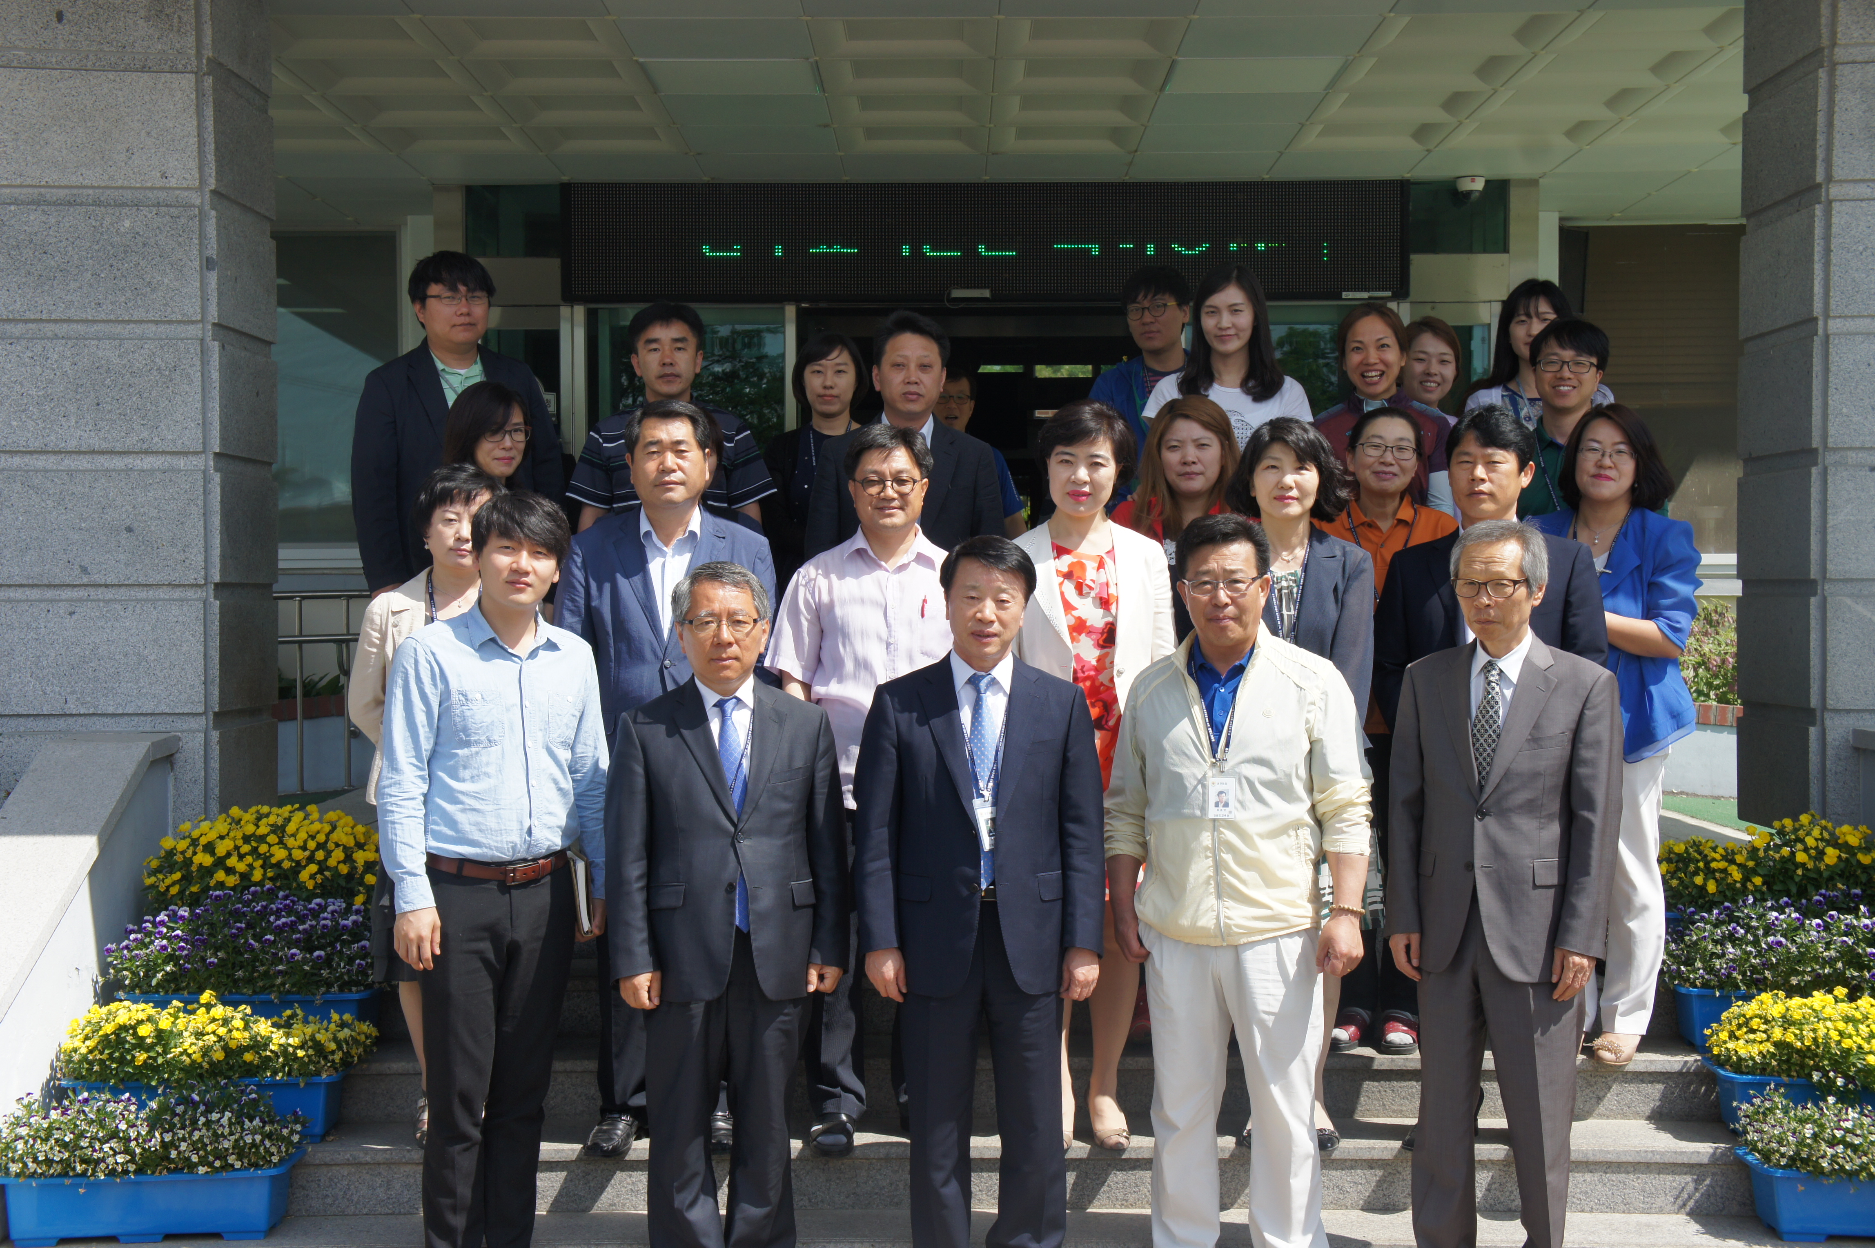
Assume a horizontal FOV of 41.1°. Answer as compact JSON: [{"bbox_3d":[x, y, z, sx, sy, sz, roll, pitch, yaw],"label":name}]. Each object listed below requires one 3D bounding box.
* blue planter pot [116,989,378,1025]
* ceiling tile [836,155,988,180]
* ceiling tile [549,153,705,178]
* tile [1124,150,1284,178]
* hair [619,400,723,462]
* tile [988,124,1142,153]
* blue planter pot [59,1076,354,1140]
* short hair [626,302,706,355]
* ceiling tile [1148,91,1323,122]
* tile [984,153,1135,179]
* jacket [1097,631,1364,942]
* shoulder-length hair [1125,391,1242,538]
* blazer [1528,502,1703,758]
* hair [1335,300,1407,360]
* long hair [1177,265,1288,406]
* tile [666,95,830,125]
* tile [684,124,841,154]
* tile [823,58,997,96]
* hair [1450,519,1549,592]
[{"bbox_3d":[-1.666,0.966,6.100,0.595,0.165,0.220,0,1,0],"label":"blue planter pot"},{"bbox_3d":[-0.092,-1.913,10.400,0.600,0.025,0.600,0,1,0],"label":"ceiling tile"},{"bbox_3d":[-1.295,-1.923,10.447,0.600,0.030,0.600,0,1,0],"label":"ceiling tile"},{"bbox_3d":[1.104,-1.929,10.398,0.600,0.030,0.600,0,1,0],"label":"tile"},{"bbox_3d":[-0.621,-0.442,5.820,0.205,0.165,0.210,0,1,-1],"label":"hair"},{"bbox_3d":[0.502,-1.924,9.801,0.600,0.040,0.600,0,1,0],"label":"tile"},{"bbox_3d":[-1.668,1.106,5.780,0.645,0.160,0.220,0,1,0],"label":"blue planter pot"},{"bbox_3d":[-0.720,-0.768,6.620,0.200,0.165,0.220,0,1,-3],"label":"short hair"},{"bbox_3d":[1.099,-1.913,9.235,0.600,0.030,0.600,0,1,0],"label":"ceiling tile"},{"bbox_3d":[0.509,-1.936,10.487,0.600,0.030,0.600,0,1,0],"label":"tile"},{"bbox_3d":[0.582,0.321,4.830,0.520,0.610,0.300,0,1,7],"label":"jacket"},{"bbox_3d":[0.612,-0.379,6.200,0.280,0.380,0.240,0,1,6],"label":"shoulder-length hair"},{"bbox_3d":[1.647,0.020,6.180,0.470,0.640,0.290,0,1,18],"label":"blazer"},{"bbox_3d":[1.163,-0.768,6.680,0.190,0.190,0.220,0,1,9],"label":"hair"},{"bbox_3d":[0.797,-0.785,6.750,0.280,0.385,0.230,0,1,7],"label":"long hair"},{"bbox_3d":[-0.701,-1.909,9.244,0.600,0.030,0.600,0,1,0],"label":"tile"},{"bbox_3d":[-0.698,-1.917,9.844,0.600,0.030,0.600,0,1,0],"label":"tile"},{"bbox_3d":[-0.104,-1.912,8.641,0.600,0.050,0.600,0,1,0],"label":"tile"},{"bbox_3d":[1.164,-0.129,5.170,0.195,0.175,0.220,1,1,31],"label":"hair"}]

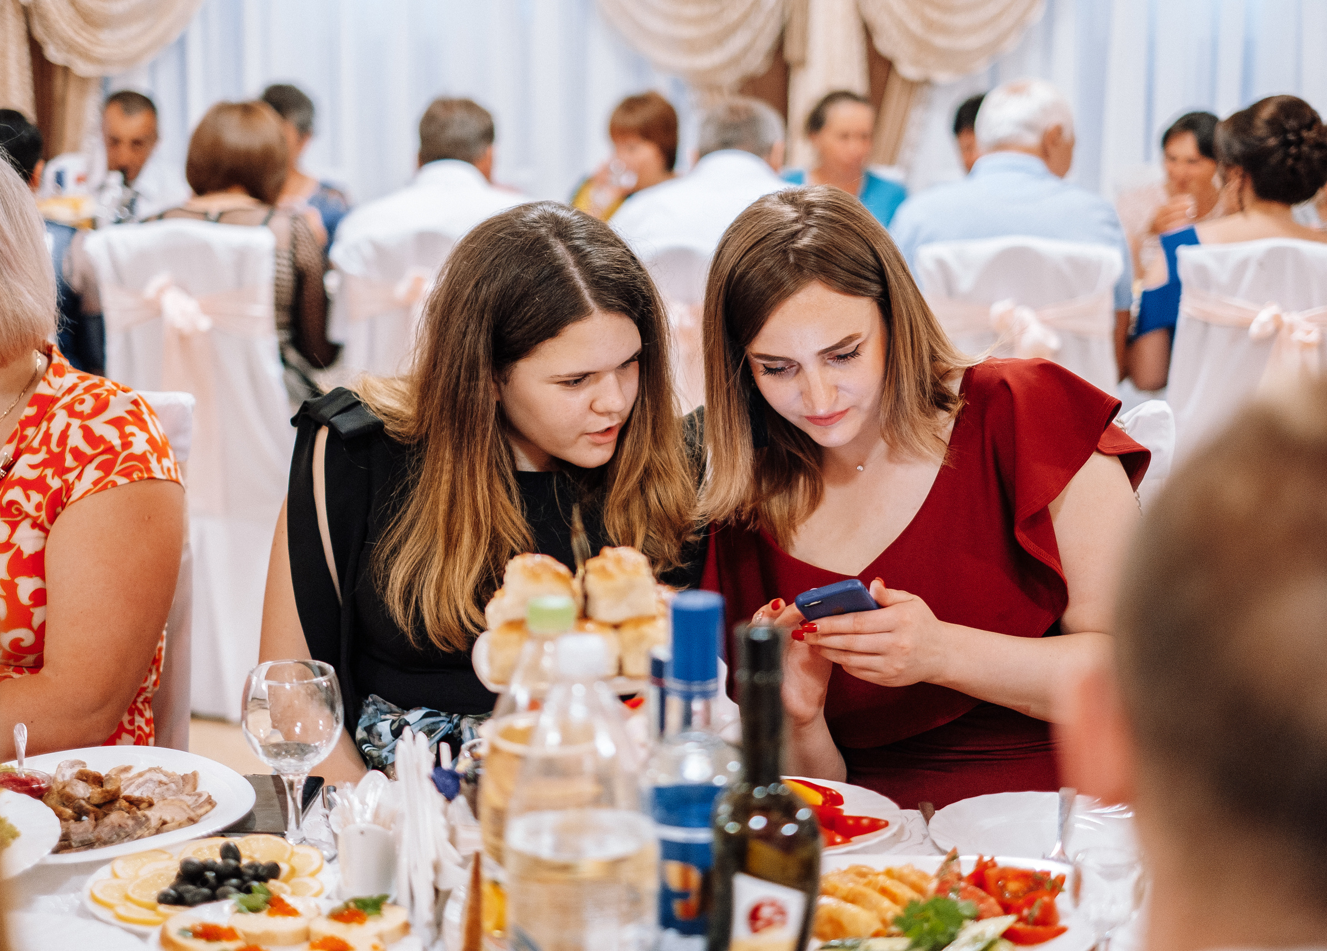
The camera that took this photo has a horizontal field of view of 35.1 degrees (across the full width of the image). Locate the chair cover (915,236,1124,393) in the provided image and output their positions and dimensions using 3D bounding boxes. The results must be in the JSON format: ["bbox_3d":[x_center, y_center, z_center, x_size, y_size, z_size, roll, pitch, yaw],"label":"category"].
[{"bbox_3d":[0.715,0.028,4.317,0.440,1.040,0.500,2,12,8],"label":"chair cover"}]

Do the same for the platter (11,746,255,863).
[{"bbox_3d":[-0.500,0.289,1.843,0.285,0.050,0.285,2,12,8],"label":"platter"}]

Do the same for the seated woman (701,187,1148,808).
[{"bbox_3d":[0.230,0.368,2.100,0.490,1.280,0.660,3,12,15],"label":"seated woman"}]

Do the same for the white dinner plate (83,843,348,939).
[{"bbox_3d":[-0.349,0.306,1.615,0.192,0.052,0.192,1,12,0],"label":"white dinner plate"}]

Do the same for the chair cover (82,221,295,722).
[{"bbox_3d":[-0.920,-0.030,4.481,0.430,1.010,0.520,2,12,8],"label":"chair cover"}]

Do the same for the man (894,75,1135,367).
[{"bbox_3d":[0.718,-0.167,4.470,0.500,1.310,0.780,2,12,6],"label":"man"}]

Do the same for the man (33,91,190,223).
[{"bbox_3d":[-1.430,-0.381,5.662,0.500,1.290,0.700,-1,12,-3],"label":"man"}]

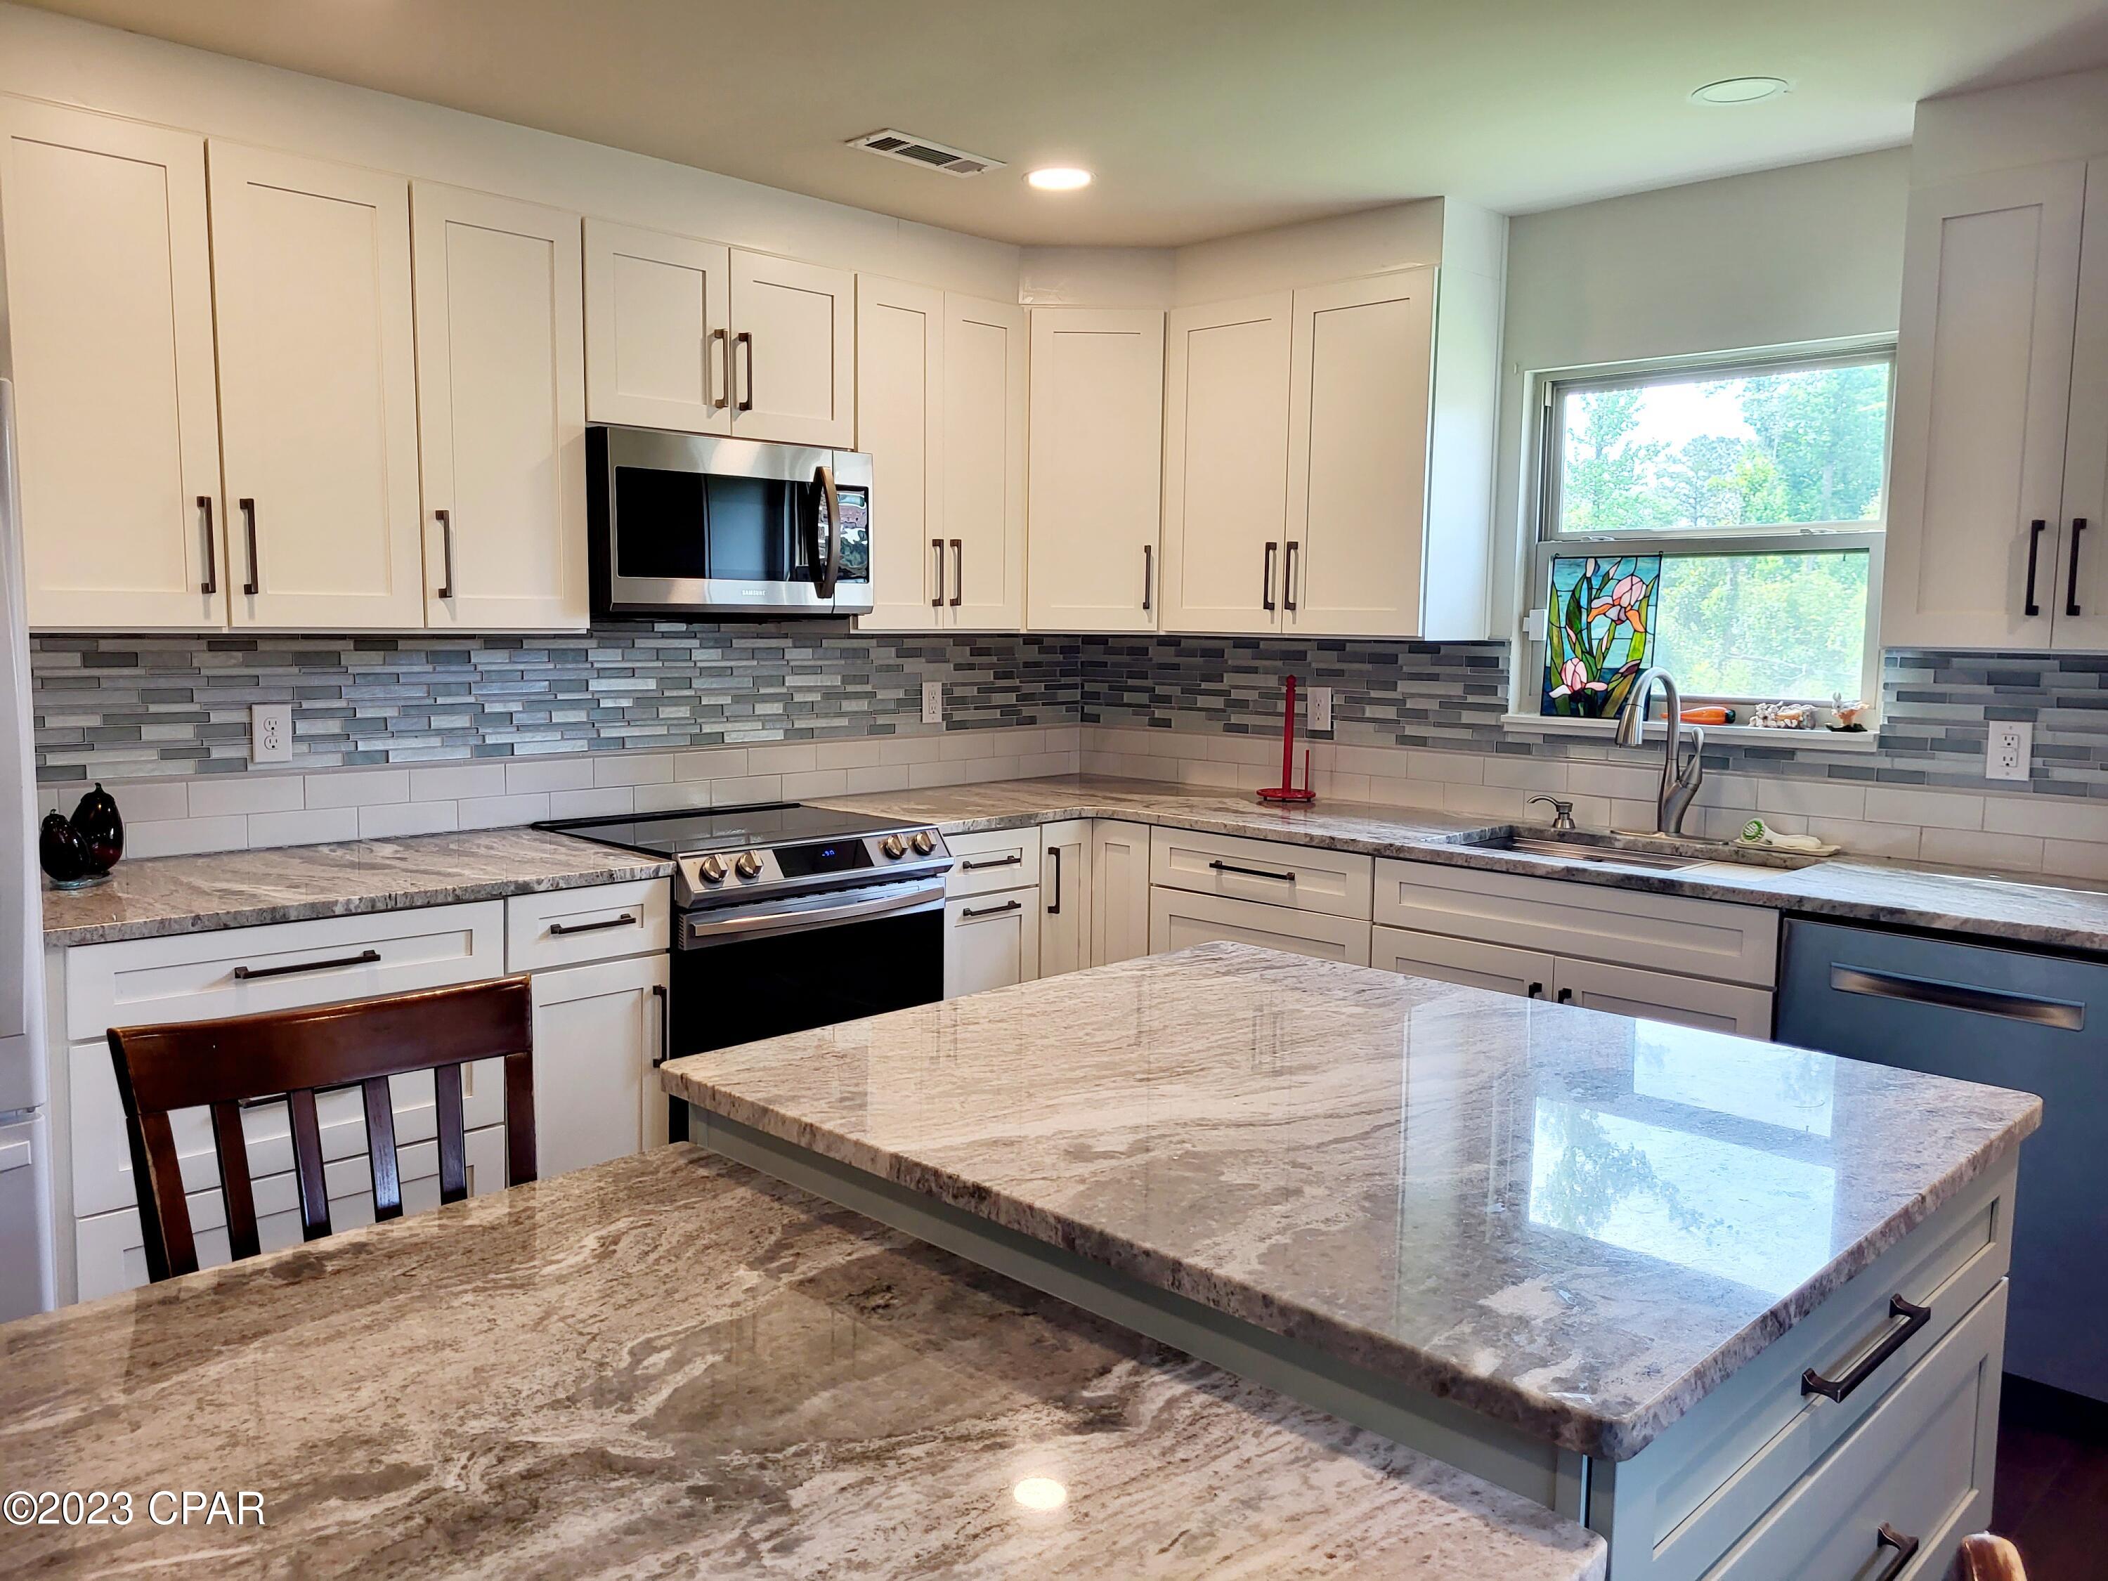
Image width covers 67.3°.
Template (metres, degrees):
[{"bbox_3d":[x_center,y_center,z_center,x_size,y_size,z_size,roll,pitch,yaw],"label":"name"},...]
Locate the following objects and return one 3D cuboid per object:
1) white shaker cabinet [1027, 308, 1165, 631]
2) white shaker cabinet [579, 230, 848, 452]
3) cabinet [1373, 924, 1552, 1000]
[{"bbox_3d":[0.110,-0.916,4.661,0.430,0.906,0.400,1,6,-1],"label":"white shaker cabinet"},{"bbox_3d":[-0.873,-1.070,3.828,0.322,0.437,0.760,7,9,43],"label":"white shaker cabinet"},{"bbox_3d":[1.127,0.618,3.828,0.457,0.612,0.625,7,9,43],"label":"cabinet"}]

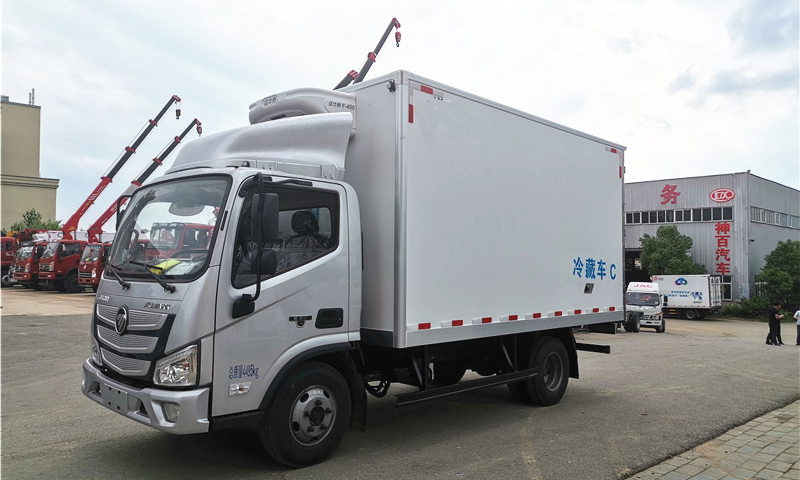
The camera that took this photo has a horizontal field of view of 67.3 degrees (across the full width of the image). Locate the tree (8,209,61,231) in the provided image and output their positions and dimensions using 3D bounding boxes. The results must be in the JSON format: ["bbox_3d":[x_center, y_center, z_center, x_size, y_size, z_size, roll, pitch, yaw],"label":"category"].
[{"bbox_3d":[-28.600,0.400,47.000,4.000,5.500,4.000,2,-3,-30],"label":"tree"}]

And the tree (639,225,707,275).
[{"bbox_3d":[21.767,2.350,48.000,5.400,6.900,5.400,1,-2,0],"label":"tree"}]

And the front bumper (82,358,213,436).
[{"bbox_3d":[-2.023,1.131,4.487,2.000,0.310,0.290,-2,-4,45],"label":"front bumper"}]

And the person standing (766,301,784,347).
[{"bbox_3d":[14.665,3.277,23.500,0.480,1.710,0.500,-1,-3,29],"label":"person standing"}]

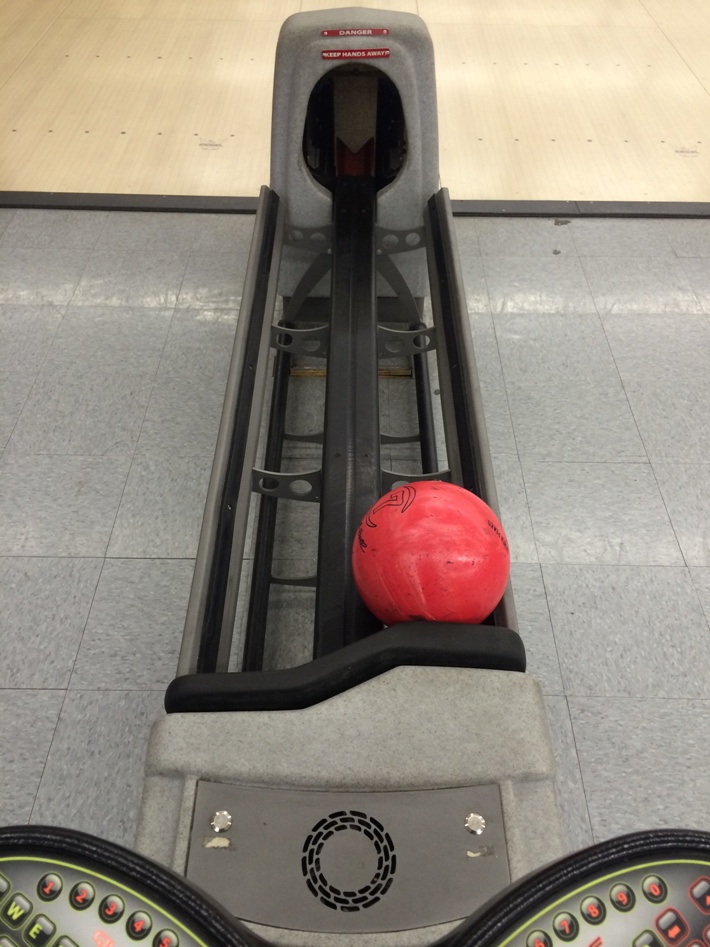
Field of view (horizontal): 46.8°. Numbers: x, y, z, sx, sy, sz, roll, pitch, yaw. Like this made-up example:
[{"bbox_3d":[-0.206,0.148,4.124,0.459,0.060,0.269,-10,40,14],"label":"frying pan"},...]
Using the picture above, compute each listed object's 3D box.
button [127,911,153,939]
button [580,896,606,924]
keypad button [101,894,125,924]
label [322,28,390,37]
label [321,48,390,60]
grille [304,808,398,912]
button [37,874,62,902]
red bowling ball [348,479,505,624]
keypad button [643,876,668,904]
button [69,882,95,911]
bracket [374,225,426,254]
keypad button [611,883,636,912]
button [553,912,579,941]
[{"bbox_3d":[-0.126,0.264,0.479,0.015,0.004,0.015,0,58,0],"label":"button"},{"bbox_3d":[0.147,0.270,0.506,0.016,0.004,0.016,1,59,0],"label":"button"},{"bbox_3d":[-0.143,0.257,0.484,0.015,0.004,0.015,0,58,0],"label":"keypad button"},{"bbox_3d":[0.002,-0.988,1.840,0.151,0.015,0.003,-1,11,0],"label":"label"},{"bbox_3d":[0.002,-0.933,1.828,0.151,0.018,0.003,1,40,0],"label":"label"},{"bbox_3d":[-0.006,0.420,0.890,0.102,0.006,0.102,1,51,0],"label":"grille"},{"bbox_3d":[-0.189,0.257,0.510,0.016,0.004,0.016,1,59,0],"label":"button"},{"bbox_3d":[0.105,0.118,1.149,0.216,0.216,0.216,0,46,0],"label":"red bowling ball"},{"bbox_3d":[0.180,0.249,0.492,0.015,0.004,0.015,0,58,0],"label":"keypad button"},{"bbox_3d":[-0.162,0.251,0.487,0.015,0.004,0.015,0,58,0],"label":"button"},{"bbox_3d":[0.110,-0.561,1.974,0.120,0.081,0.006,1,46,0],"label":"bracket"},{"bbox_3d":[0.167,0.264,0.509,0.016,0.004,0.016,1,59,0],"label":"keypad button"},{"bbox_3d":[0.124,0.266,0.481,0.015,0.004,0.015,0,58,0],"label":"button"}]

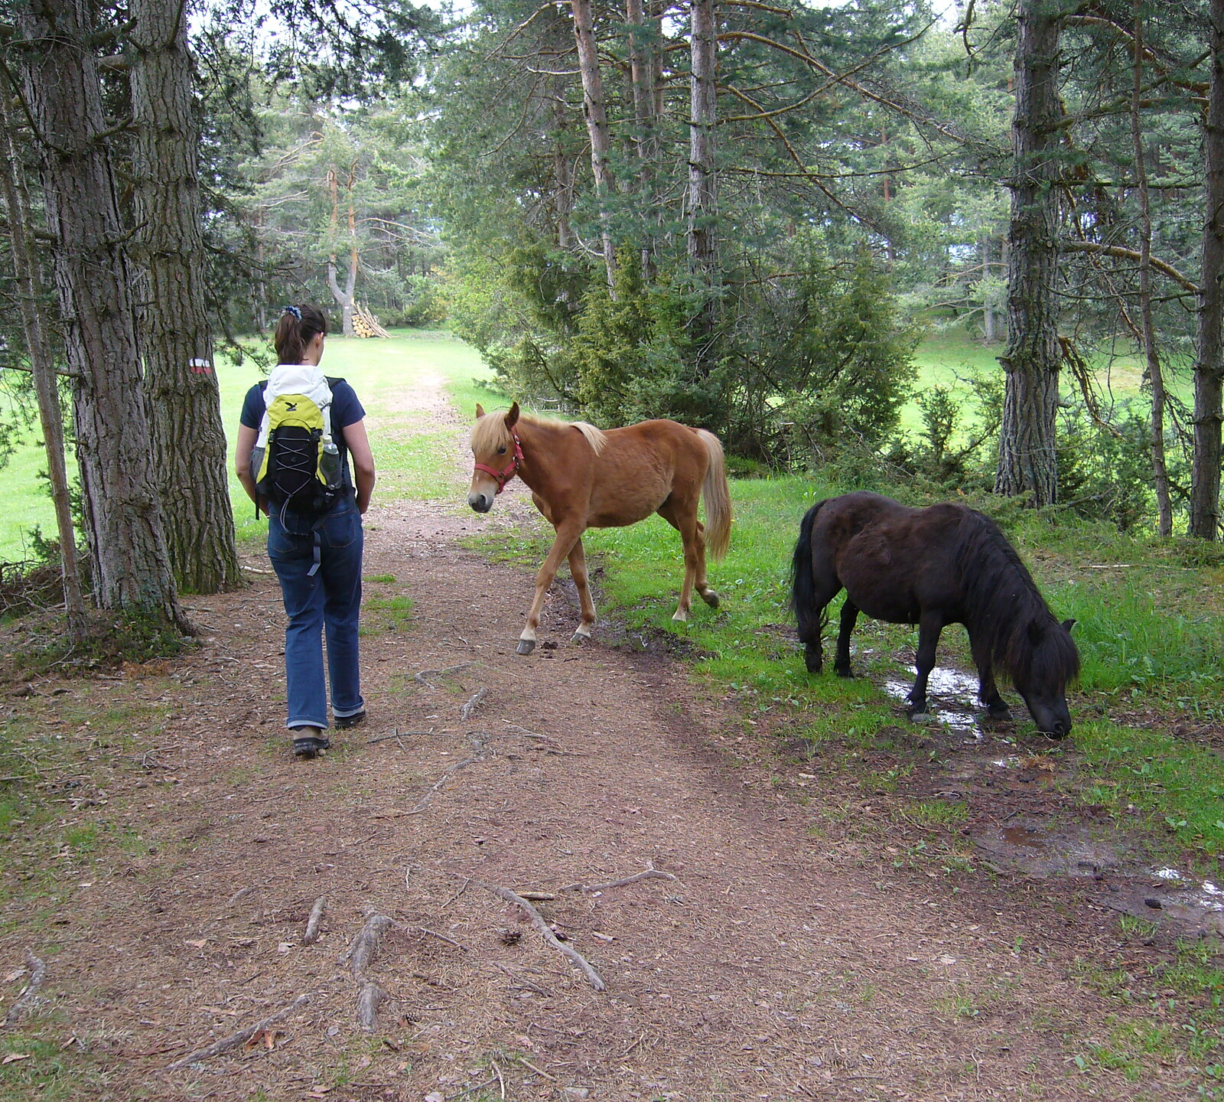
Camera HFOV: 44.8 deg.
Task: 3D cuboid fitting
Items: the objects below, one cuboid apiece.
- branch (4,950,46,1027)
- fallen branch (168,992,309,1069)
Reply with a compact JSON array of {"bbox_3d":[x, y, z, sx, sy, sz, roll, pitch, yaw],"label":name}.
[{"bbox_3d":[-1.438,1.068,3.653,0.066,0.035,0.431,-3,10,-15],"label":"branch"},{"bbox_3d":[-0.845,1.100,3.411,0.030,0.035,0.436,6,11,34],"label":"fallen branch"}]

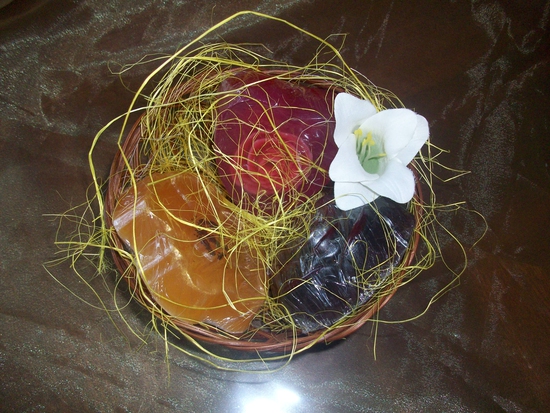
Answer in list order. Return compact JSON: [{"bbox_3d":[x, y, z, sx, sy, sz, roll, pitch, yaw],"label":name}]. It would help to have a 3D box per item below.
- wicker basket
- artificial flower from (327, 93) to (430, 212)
[{"bbox_3d":[-0.005,0.002,0.387,0.210,0.060,0.210,1,65,-2],"label":"wicker basket"},{"bbox_3d":[0.069,-0.036,0.358,0.068,0.045,0.074,1,65,-2],"label":"artificial flower"}]

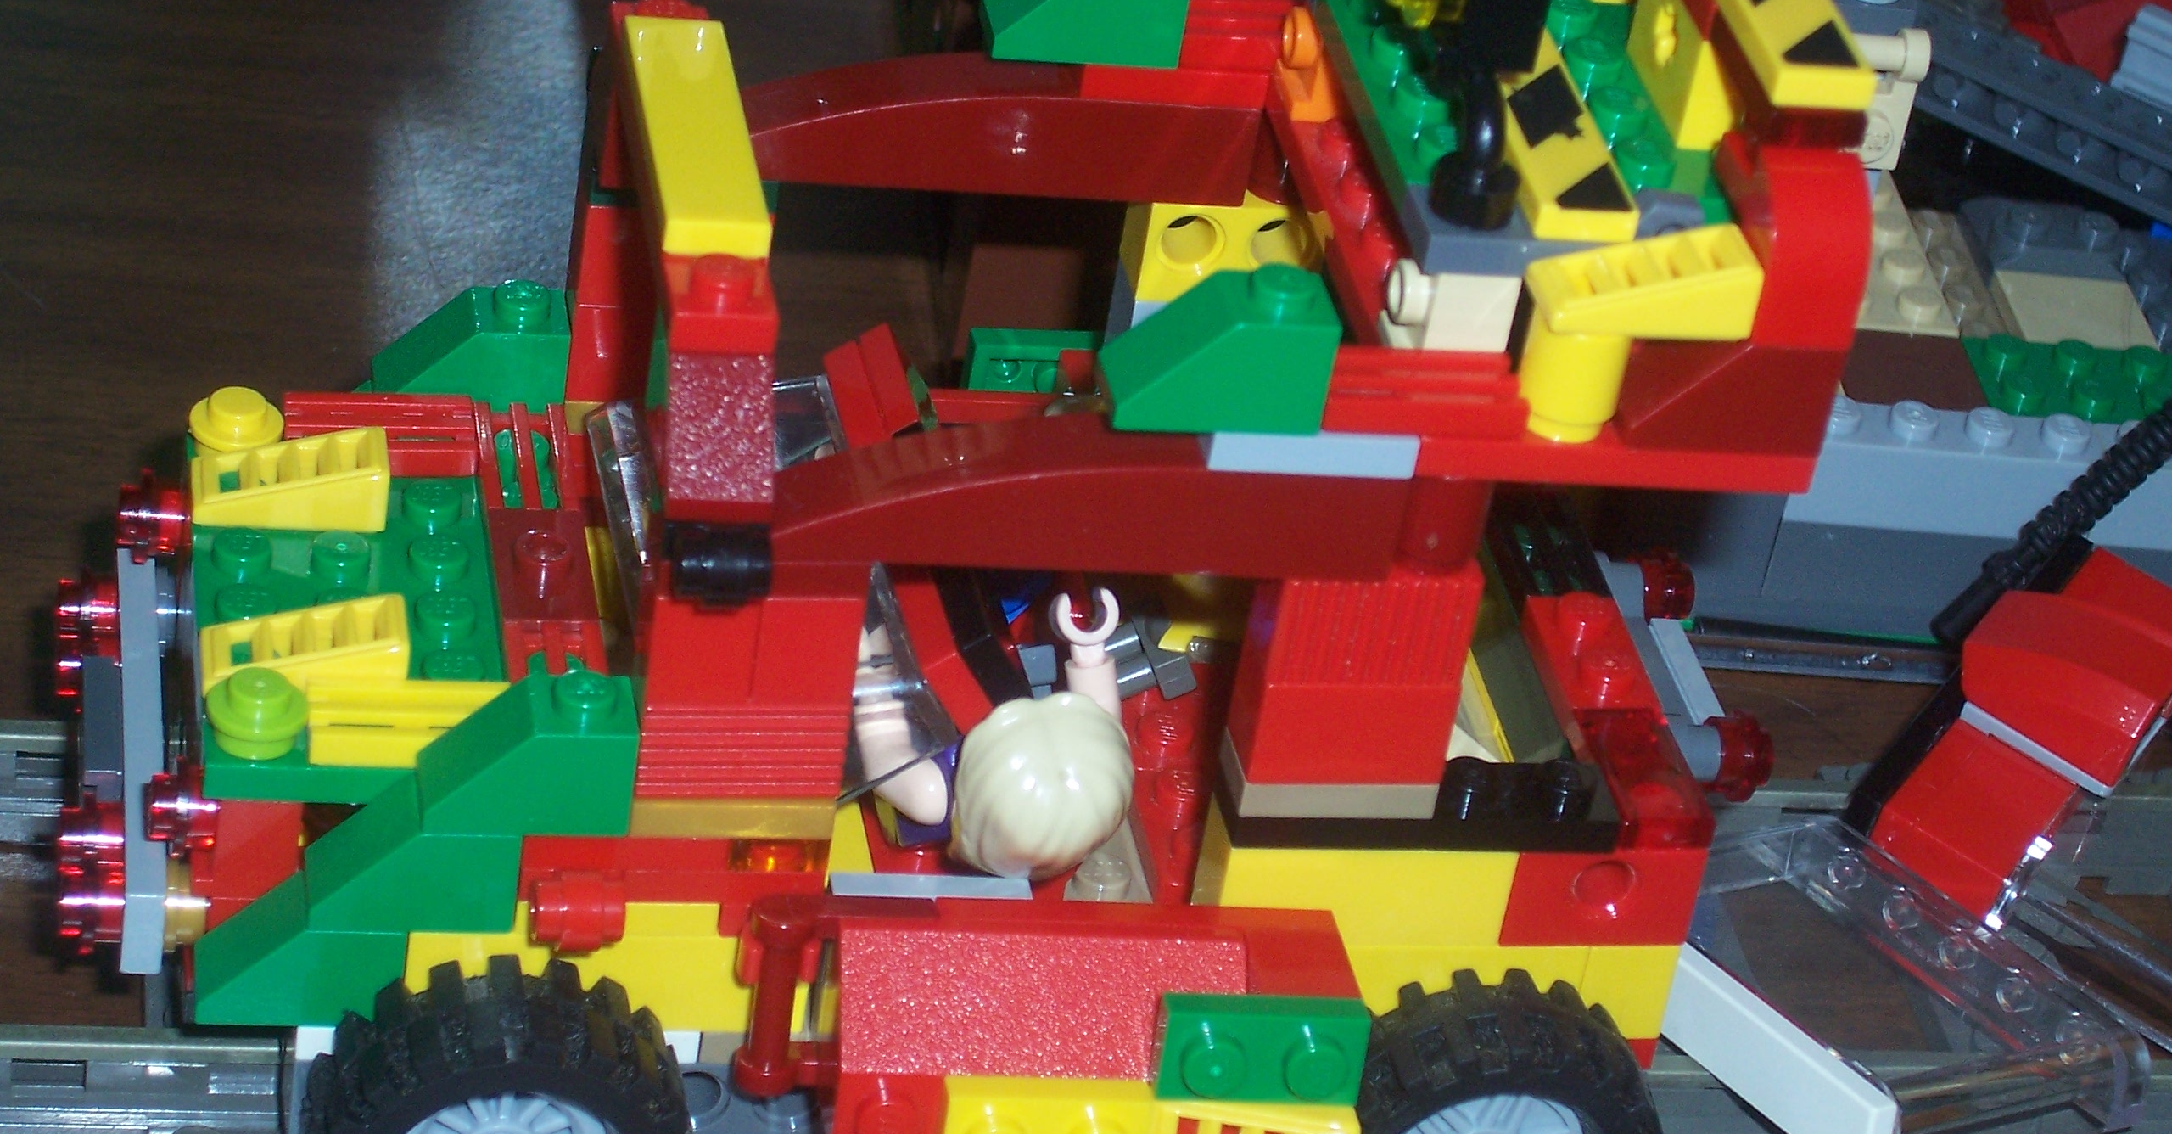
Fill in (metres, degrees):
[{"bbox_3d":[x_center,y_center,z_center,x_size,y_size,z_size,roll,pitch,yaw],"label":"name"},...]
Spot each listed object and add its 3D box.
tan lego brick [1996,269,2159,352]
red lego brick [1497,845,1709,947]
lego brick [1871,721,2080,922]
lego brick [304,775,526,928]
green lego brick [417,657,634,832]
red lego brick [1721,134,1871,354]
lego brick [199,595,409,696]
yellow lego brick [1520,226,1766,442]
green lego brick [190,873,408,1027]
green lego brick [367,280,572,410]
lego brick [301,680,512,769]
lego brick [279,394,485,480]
[{"bbox_3d":[0.113,-0.028,0.585,0.016,0.003,0.016,4,34,-9],"label":"tan lego brick"},{"bbox_3d":[0.041,0.024,0.420,0.016,0.010,0.008,2,34,-13],"label":"red lego brick"},{"bbox_3d":[0.082,0.025,0.478,0.013,0.008,0.017,31,46,18],"label":"lego brick"},{"bbox_3d":[-0.052,0.022,0.397,0.016,0.011,0.008,2,34,-14],"label":"lego brick"},{"bbox_3d":[-0.043,0.014,0.395,0.016,0.011,0.008,2,34,-13],"label":"green lego brick"},{"bbox_3d":[0.054,-0.026,0.391,0.008,0.013,0.016,2,34,-13],"label":"red lego brick"},{"bbox_3d":[-0.061,0.006,0.405,0.016,0.006,0.008,2,34,-13],"label":"lego brick"},{"bbox_3d":[0.041,-0.018,0.390,0.016,0.016,0.008,2,34,-13],"label":"yellow lego brick"},{"bbox_3d":[-0.061,0.029,0.400,0.016,0.011,0.008,2,34,-14],"label":"green lego brick"},{"bbox_3d":[-0.052,-0.018,0.439,0.016,0.011,0.008,2,34,-13],"label":"green lego brick"},{"bbox_3d":[-0.053,0.012,0.401,0.016,0.003,0.008,2,34,-13],"label":"lego brick"},{"bbox_3d":[-0.060,-0.010,0.432,0.016,0.003,0.008,2,34,-14],"label":"lego brick"}]

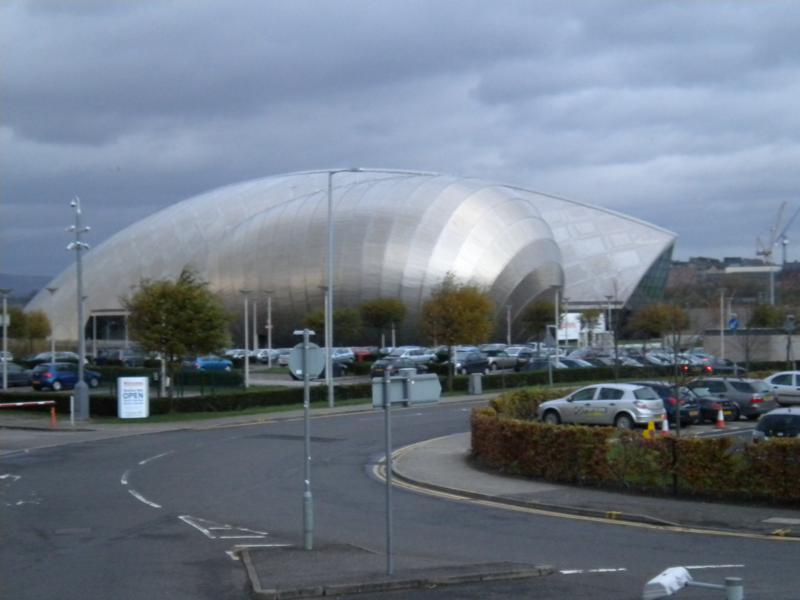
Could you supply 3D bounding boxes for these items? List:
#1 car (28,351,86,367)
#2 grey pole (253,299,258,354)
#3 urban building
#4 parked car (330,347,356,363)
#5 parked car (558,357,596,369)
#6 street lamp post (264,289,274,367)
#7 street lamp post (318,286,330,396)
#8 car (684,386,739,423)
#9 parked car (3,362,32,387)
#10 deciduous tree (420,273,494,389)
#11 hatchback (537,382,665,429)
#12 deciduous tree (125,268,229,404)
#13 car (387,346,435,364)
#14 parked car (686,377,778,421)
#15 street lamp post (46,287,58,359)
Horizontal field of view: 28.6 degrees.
[{"bbox_3d":[-22.732,4.183,104.000,4.250,1.480,1.750,0,-1,-29],"label":"car"},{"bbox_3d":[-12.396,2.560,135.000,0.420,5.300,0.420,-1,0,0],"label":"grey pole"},{"bbox_3d":[-6.944,-6.658,225.140,96.000,26.000,48.000,0,-1,0],"label":"urban building"},{"bbox_3d":[-5.449,4.630,137.008,1.750,1.480,4.200,-1,-1,38],"label":"parked car"},{"bbox_3d":[11.188,4.255,98.508,4.200,1.450,1.750,-1,-1,44],"label":"parked car"},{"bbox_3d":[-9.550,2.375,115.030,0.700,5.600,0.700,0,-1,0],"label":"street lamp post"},{"bbox_3d":[-3.979,2.006,84.500,0.750,5.480,0.750,-1,0,0],"label":"street lamp post"},{"bbox_3d":[9.960,3.594,56.200,4.000,1.280,1.700,-1,-1,40],"label":"car"},{"bbox_3d":[-22.104,4.224,88.500,4.300,1.450,1.750,0,-1,-37],"label":"parked car"},{"bbox_3d":[2.927,1.604,80.000,3.800,6.000,3.800,-1,0,0],"label":"deciduous tree"},{"bbox_3d":[6.941,3.643,54.008,4.250,1.460,1.760,-1,-1,33],"label":"hatchback"},{"bbox_3d":[-9.600,1.663,67.532,4.400,6.000,4.300,0,-1,0],"label":"deciduous tree"},{"bbox_3d":[0.856,4.229,117.000,4.150,1.470,1.740,0,-1,-40],"label":"car"},{"bbox_3d":[11.516,3.623,58.100,4.600,1.500,1.770,-1,-1,40],"label":"parked car"},{"bbox_3d":[-21.210,1.955,96.000,0.720,5.500,0.720,-1,0,0],"label":"street lamp post"}]

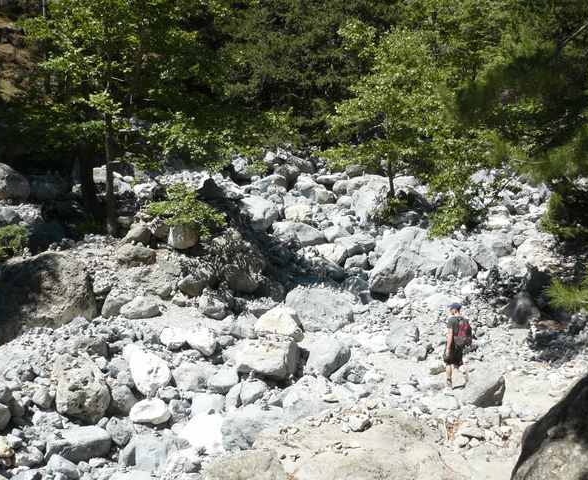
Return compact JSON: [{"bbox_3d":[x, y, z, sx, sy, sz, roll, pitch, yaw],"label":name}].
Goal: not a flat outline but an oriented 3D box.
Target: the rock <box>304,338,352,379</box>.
[{"bbox_3d":[0.735,2.599,14.600,1.009,0.857,0.908,0,6,0],"label":"rock"}]

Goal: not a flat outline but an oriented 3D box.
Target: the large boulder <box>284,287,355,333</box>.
[{"bbox_3d":[0.624,1.702,16.300,1.700,1.000,1.350,0,7,0],"label":"large boulder"}]

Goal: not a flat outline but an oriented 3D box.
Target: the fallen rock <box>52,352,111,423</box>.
[{"bbox_3d":[-3.863,2.718,12.100,1.054,1.114,0.949,-2,6,-18],"label":"fallen rock"}]

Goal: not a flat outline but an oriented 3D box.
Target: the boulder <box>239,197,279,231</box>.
[{"bbox_3d":[-1.183,-0.936,23.500,1.412,1.176,1.271,0,6,0],"label":"boulder"}]

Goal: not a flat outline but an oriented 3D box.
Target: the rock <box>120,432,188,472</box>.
[{"bbox_3d":[-2.284,3.464,10.900,1.114,0.560,0.891,-1,6,-12],"label":"rock"}]

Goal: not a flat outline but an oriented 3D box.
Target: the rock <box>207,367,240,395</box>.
[{"bbox_3d":[-1.440,2.871,13.600,0.613,0.563,0.552,0,6,0],"label":"rock"}]

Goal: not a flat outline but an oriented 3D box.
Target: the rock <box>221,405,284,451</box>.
[{"bbox_3d":[-0.680,3.071,10.900,1.050,0.600,0.950,0,7,0],"label":"rock"}]

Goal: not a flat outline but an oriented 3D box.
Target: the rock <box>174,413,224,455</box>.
[{"bbox_3d":[-1.564,3.169,10.900,0.850,0.550,0.850,0,7,0],"label":"rock"}]

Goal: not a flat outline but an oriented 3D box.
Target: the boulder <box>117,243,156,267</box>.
[{"bbox_3d":[-4.543,0.447,19.200,1.154,0.555,0.865,-1,6,-13],"label":"boulder"}]

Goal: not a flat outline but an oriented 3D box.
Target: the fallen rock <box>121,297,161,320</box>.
[{"bbox_3d":[-3.897,1.739,16.900,1.016,0.510,0.762,-1,6,-13],"label":"fallen rock"}]

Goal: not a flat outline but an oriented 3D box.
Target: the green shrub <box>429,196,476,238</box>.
[{"bbox_3d":[5.477,-0.777,23.000,1.650,1.400,1.500,0,7,0],"label":"green shrub"}]

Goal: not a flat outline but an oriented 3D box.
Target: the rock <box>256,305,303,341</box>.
[{"bbox_3d":[-0.329,1.894,15.100,1.134,0.641,0.907,0,6,-1],"label":"rock"}]

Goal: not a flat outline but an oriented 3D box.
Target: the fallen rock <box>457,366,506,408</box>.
[{"bbox_3d":[3.521,2.770,12.500,0.930,0.650,0.850,0,7,0],"label":"fallen rock"}]

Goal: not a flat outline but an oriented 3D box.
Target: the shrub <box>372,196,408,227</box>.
[{"bbox_3d":[3.596,-1.062,24.800,1.300,1.100,1.200,0,7,0],"label":"shrub"}]

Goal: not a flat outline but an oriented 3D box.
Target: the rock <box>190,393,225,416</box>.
[{"bbox_3d":[-1.521,2.892,11.700,0.600,0.380,0.550,0,7,0],"label":"rock"}]

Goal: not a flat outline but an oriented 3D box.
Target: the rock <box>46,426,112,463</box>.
[{"bbox_3d":[-3.642,3.472,11.300,1.121,0.576,0.728,0,6,0],"label":"rock"}]

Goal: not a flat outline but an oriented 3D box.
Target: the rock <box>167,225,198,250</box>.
[{"bbox_3d":[-3.317,-0.074,19.800,0.952,0.773,0.857,-1,6,-10],"label":"rock"}]

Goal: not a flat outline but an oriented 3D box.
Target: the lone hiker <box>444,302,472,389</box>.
[{"bbox_3d":[3.361,2.156,13.600,0.520,1.750,0.480,-6,8,-43],"label":"lone hiker"}]

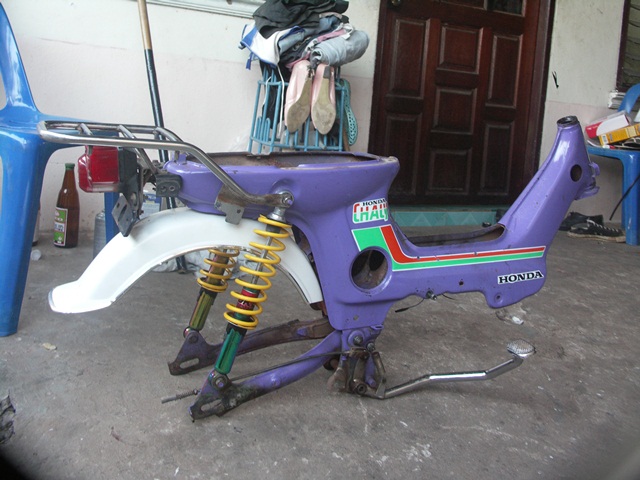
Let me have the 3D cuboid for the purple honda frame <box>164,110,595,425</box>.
[{"bbox_3d":[0.160,0.013,1.147,0.854,0.487,0.226,0,12,-24],"label":"purple honda frame"}]

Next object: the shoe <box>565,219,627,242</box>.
[{"bbox_3d":[1.404,-0.052,3.336,0.285,0.105,0.100,8,10,28],"label":"shoe"}]

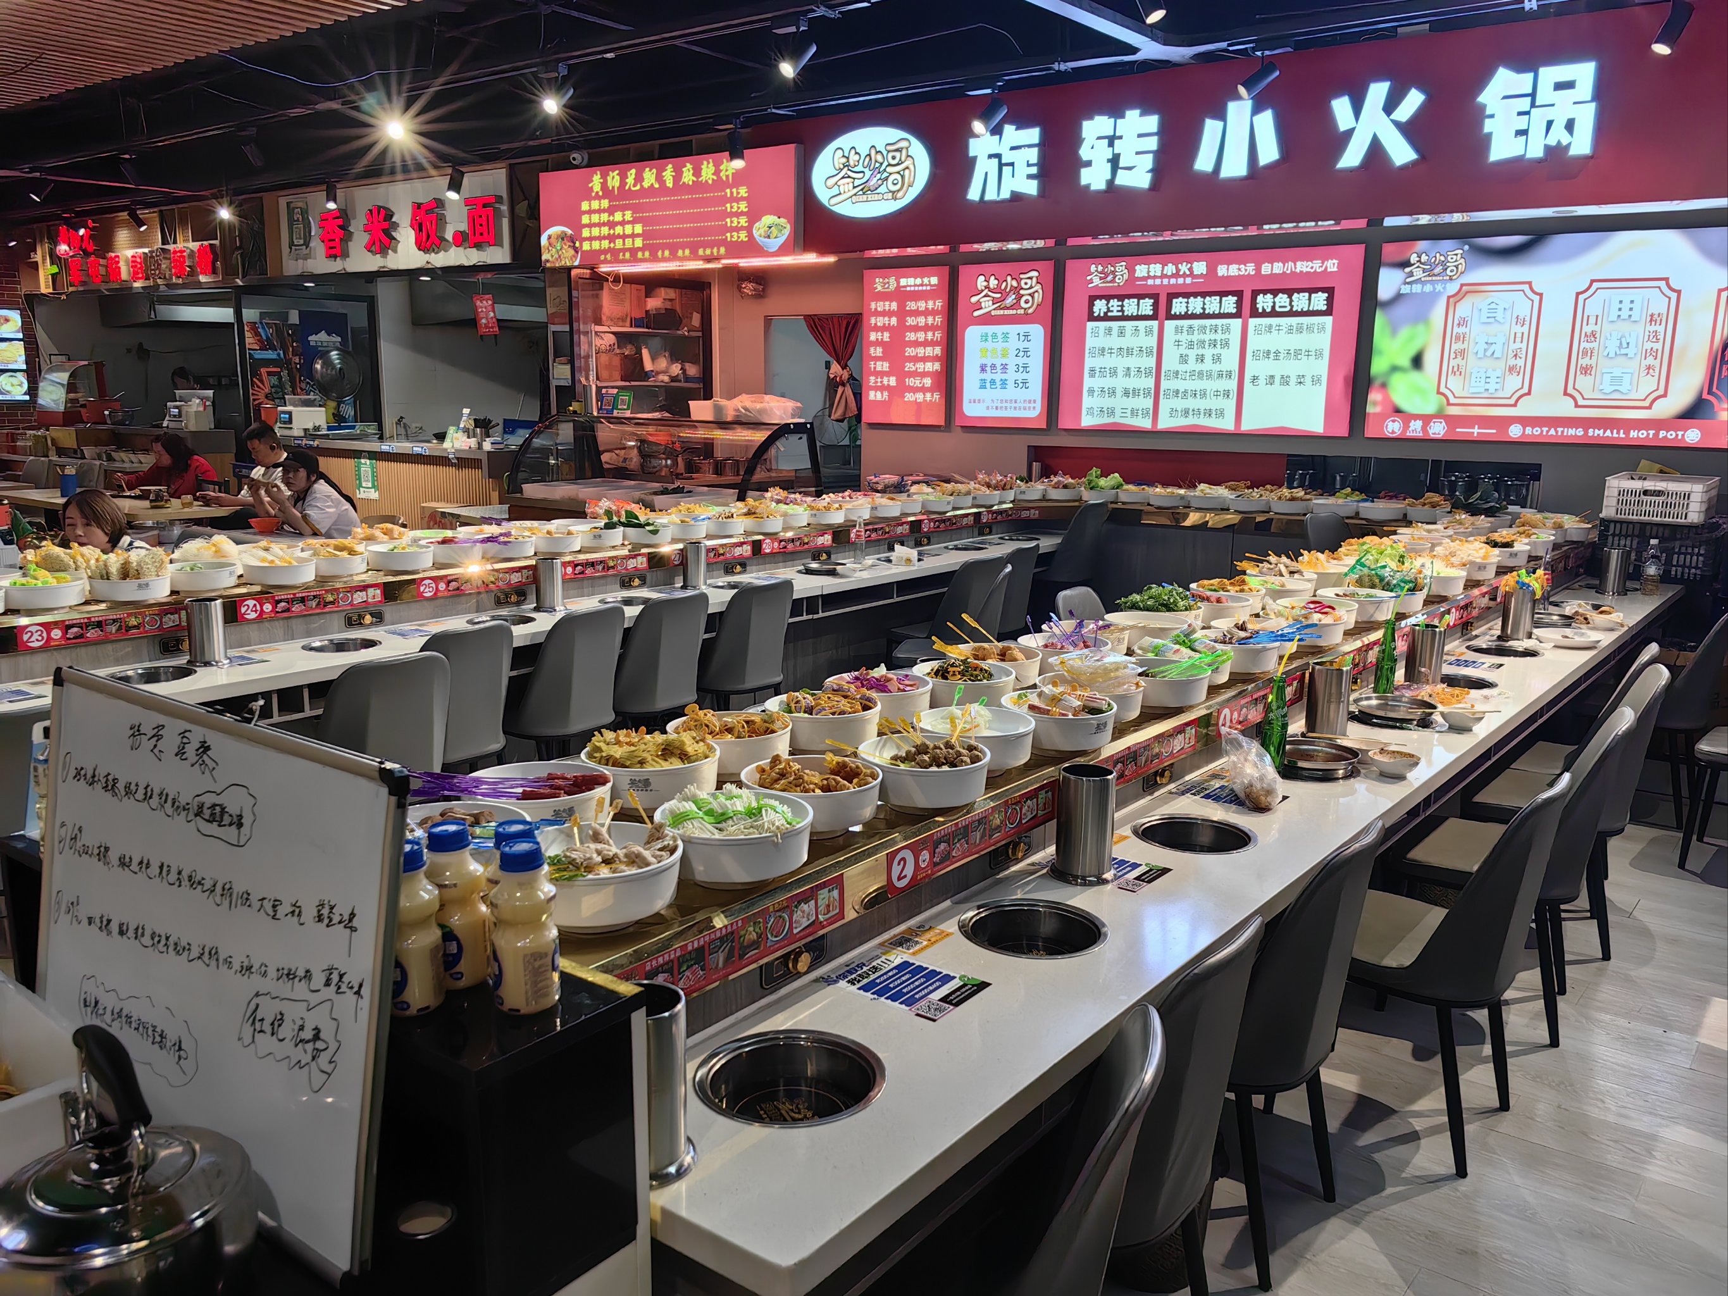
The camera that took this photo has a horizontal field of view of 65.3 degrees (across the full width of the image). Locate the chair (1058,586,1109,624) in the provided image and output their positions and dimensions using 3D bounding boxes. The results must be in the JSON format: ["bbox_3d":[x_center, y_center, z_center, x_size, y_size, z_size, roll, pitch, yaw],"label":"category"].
[{"bbox_3d":[1.018,0.212,5.177,0.510,0.830,0.450,10,14,37],"label":"chair"}]

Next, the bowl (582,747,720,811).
[{"bbox_3d":[-0.356,0.207,2.258,0.227,0.070,0.227,1,11,0],"label":"bowl"}]

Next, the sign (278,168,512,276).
[{"bbox_3d":[-4.077,-3.594,11.477,3.338,0.697,0.120,10,14,37],"label":"sign"}]

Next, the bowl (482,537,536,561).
[{"bbox_3d":[-1.454,-0.412,5.463,0.236,0.076,0.236,1,11,0],"label":"bowl"}]

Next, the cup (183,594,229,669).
[{"bbox_3d":[-2.027,-0.047,4.157,0.120,0.196,0.120,1,11,0],"label":"cup"}]

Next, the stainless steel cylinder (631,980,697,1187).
[{"bbox_3d":[-0.250,0.488,1.513,0.123,0.202,0.123,1,11,0],"label":"stainless steel cylinder"}]

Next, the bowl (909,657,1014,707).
[{"bbox_3d":[0.223,0.088,3.012,0.230,0.075,0.230,1,11,0],"label":"bowl"}]

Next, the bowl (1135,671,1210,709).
[{"bbox_3d":[0.652,0.078,2.987,0.227,0.070,0.227,1,11,0],"label":"bowl"}]

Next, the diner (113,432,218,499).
[{"bbox_3d":[-5.034,-0.935,9.786,0.480,1.220,0.700,9,14,37],"label":"diner"}]

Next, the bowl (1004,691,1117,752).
[{"bbox_3d":[0.381,0.143,2.640,0.227,0.070,0.227,1,11,0],"label":"bowl"}]

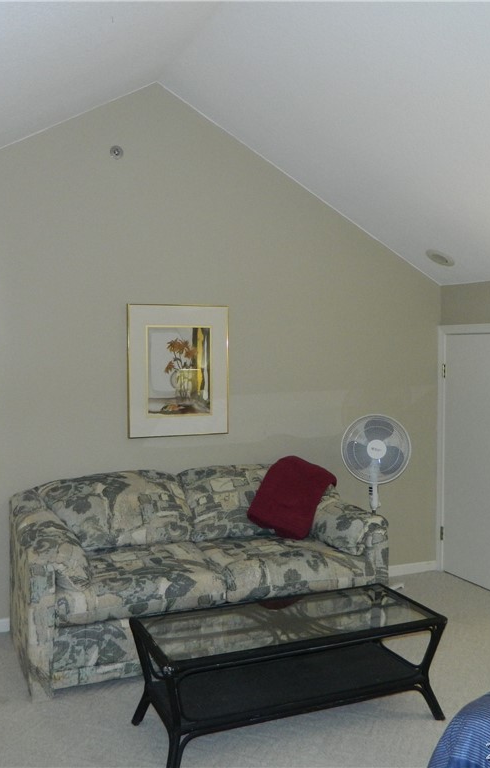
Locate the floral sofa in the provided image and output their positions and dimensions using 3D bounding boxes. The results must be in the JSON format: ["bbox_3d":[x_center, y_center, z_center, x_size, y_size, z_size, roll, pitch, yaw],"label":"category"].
[{"bbox_3d":[-0.231,0.926,4.009,1.920,0.880,0.830,-1,3,-23],"label":"floral sofa"}]

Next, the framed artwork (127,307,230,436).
[{"bbox_3d":[-0.385,-0.076,4.382,0.620,0.772,0.030,-1,3,-23],"label":"framed artwork"}]

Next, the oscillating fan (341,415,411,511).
[{"bbox_3d":[0.825,0.769,4.663,0.460,1.150,0.430,1,3,10],"label":"oscillating fan"}]

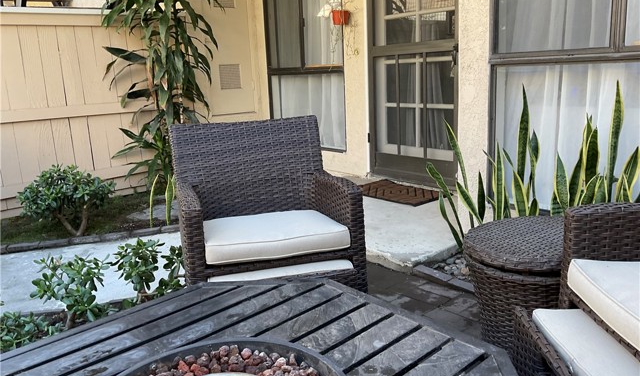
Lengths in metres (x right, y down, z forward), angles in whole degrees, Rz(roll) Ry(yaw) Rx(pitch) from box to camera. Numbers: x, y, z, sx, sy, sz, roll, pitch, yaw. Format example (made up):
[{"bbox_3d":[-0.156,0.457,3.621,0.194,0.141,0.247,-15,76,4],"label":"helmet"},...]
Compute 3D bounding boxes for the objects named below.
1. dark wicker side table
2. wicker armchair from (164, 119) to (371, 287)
[{"bbox_3d":[0.721,0.404,1.764,0.492,0.510,0.492,-2,12,0],"label":"dark wicker side table"},{"bbox_3d":[-0.236,0.162,2.261,0.670,0.851,0.632,-6,13,-16],"label":"wicker armchair"}]

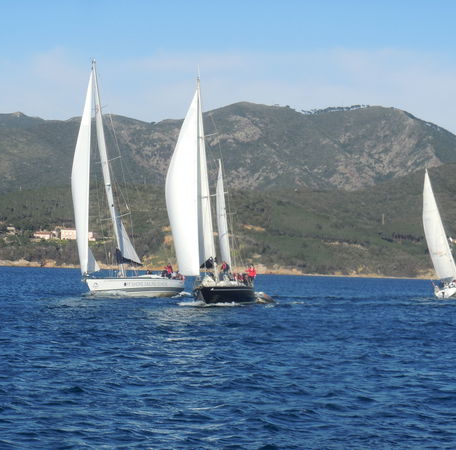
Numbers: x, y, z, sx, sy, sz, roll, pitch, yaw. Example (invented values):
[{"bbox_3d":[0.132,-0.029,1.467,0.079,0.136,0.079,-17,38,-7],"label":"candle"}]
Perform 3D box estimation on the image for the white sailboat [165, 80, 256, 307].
[{"bbox_3d":[-1.480,-2.733,150.519,5.200,17.800,14.500,-6,-3,11],"label":"white sailboat"}]

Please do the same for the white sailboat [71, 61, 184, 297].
[{"bbox_3d":[-9.170,-3.902,164.119,4.600,20.300,14.300,-11,-7,26],"label":"white sailboat"}]

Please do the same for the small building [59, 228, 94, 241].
[{"bbox_3d":[-108.254,6.931,1350.000,25.000,8.300,11.000,2,-1,-2],"label":"small building"}]

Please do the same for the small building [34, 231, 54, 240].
[{"bbox_3d":[-131.477,7.717,1350.000,13.500,6.300,8.500,1,-1,10],"label":"small building"}]

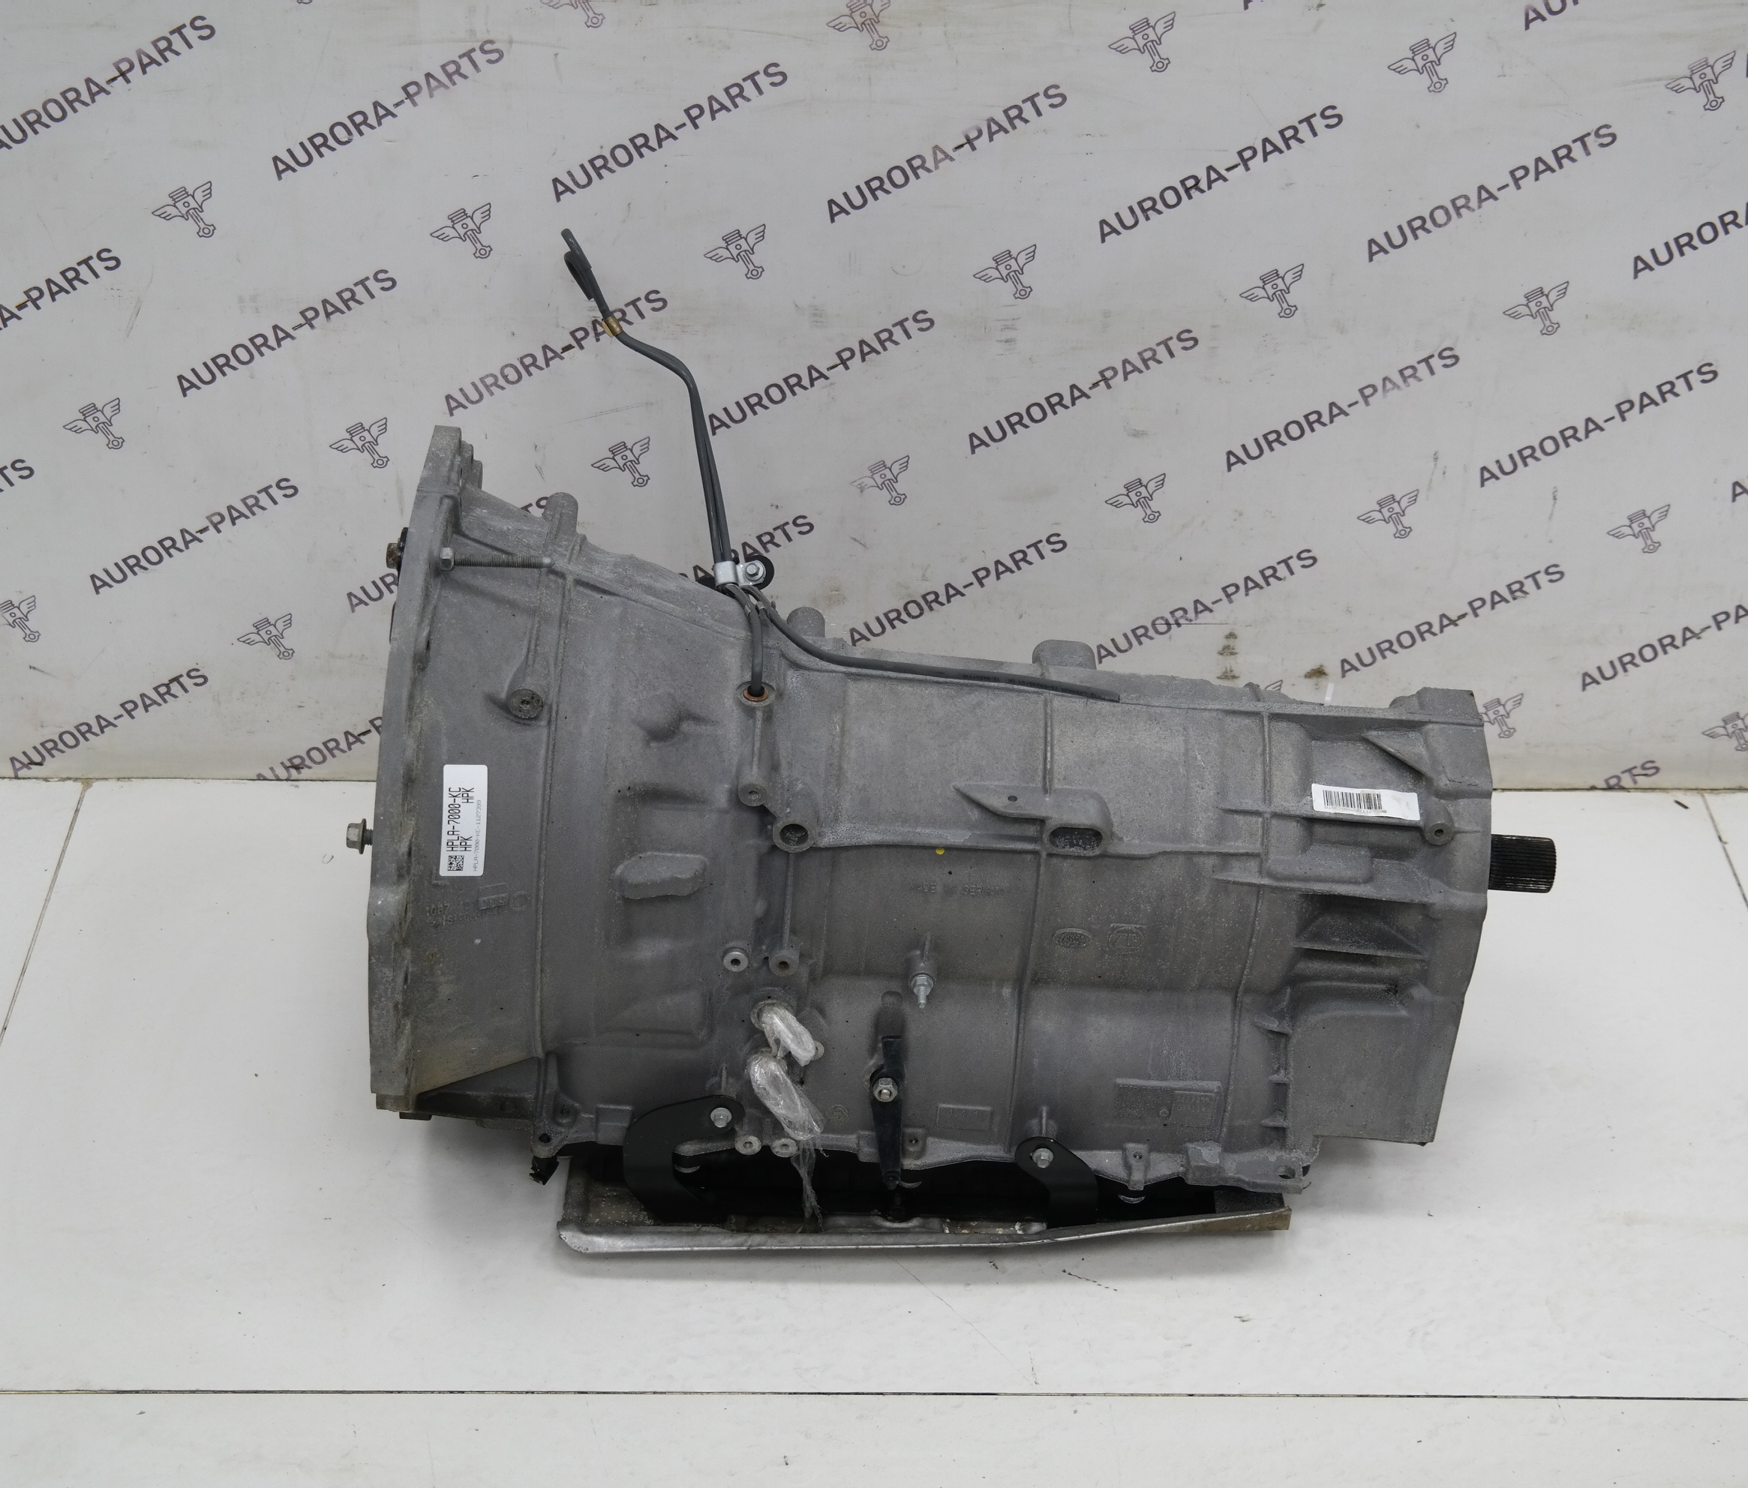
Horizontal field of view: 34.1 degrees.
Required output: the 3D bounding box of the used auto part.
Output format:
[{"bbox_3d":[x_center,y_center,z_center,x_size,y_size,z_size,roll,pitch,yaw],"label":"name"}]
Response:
[{"bbox_3d":[0.049,-0.005,1.663,0.730,0.590,0.400,2,36,-4],"label":"used auto part"}]

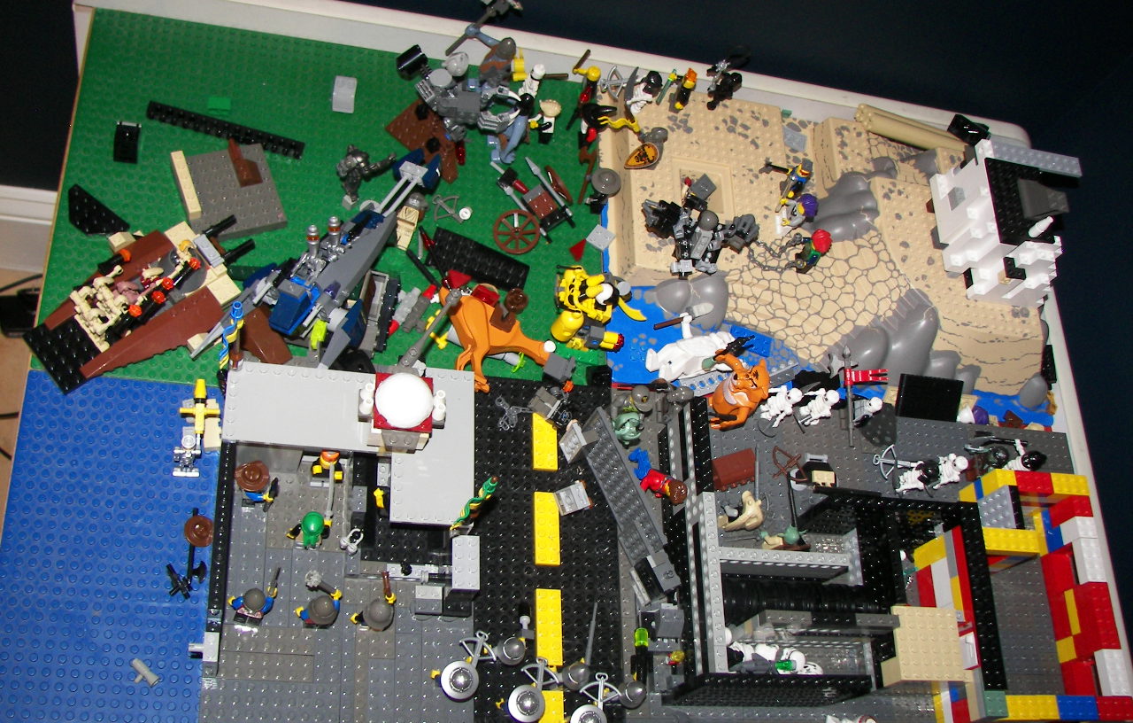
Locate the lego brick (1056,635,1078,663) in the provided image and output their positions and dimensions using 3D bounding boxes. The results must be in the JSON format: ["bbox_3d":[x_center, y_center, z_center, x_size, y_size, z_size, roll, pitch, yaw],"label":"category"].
[{"bbox_3d":[0.361,0.204,0.837,0.016,0.019,0.016,6,64,-15],"label":"lego brick"}]

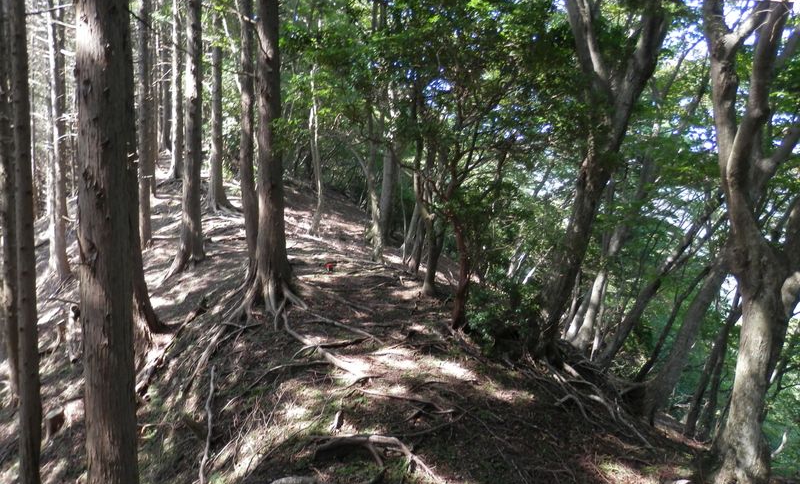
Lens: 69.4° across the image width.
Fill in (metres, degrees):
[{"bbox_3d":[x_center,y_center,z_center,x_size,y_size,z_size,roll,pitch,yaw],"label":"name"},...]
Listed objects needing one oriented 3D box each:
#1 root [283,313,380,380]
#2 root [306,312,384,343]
[{"bbox_3d":[-0.823,0.958,5.550,0.360,0.140,2.150,-2,8,-30],"label":"root"},{"bbox_3d":[-0.618,0.882,6.091,0.170,0.100,1.420,-2,8,-38],"label":"root"}]

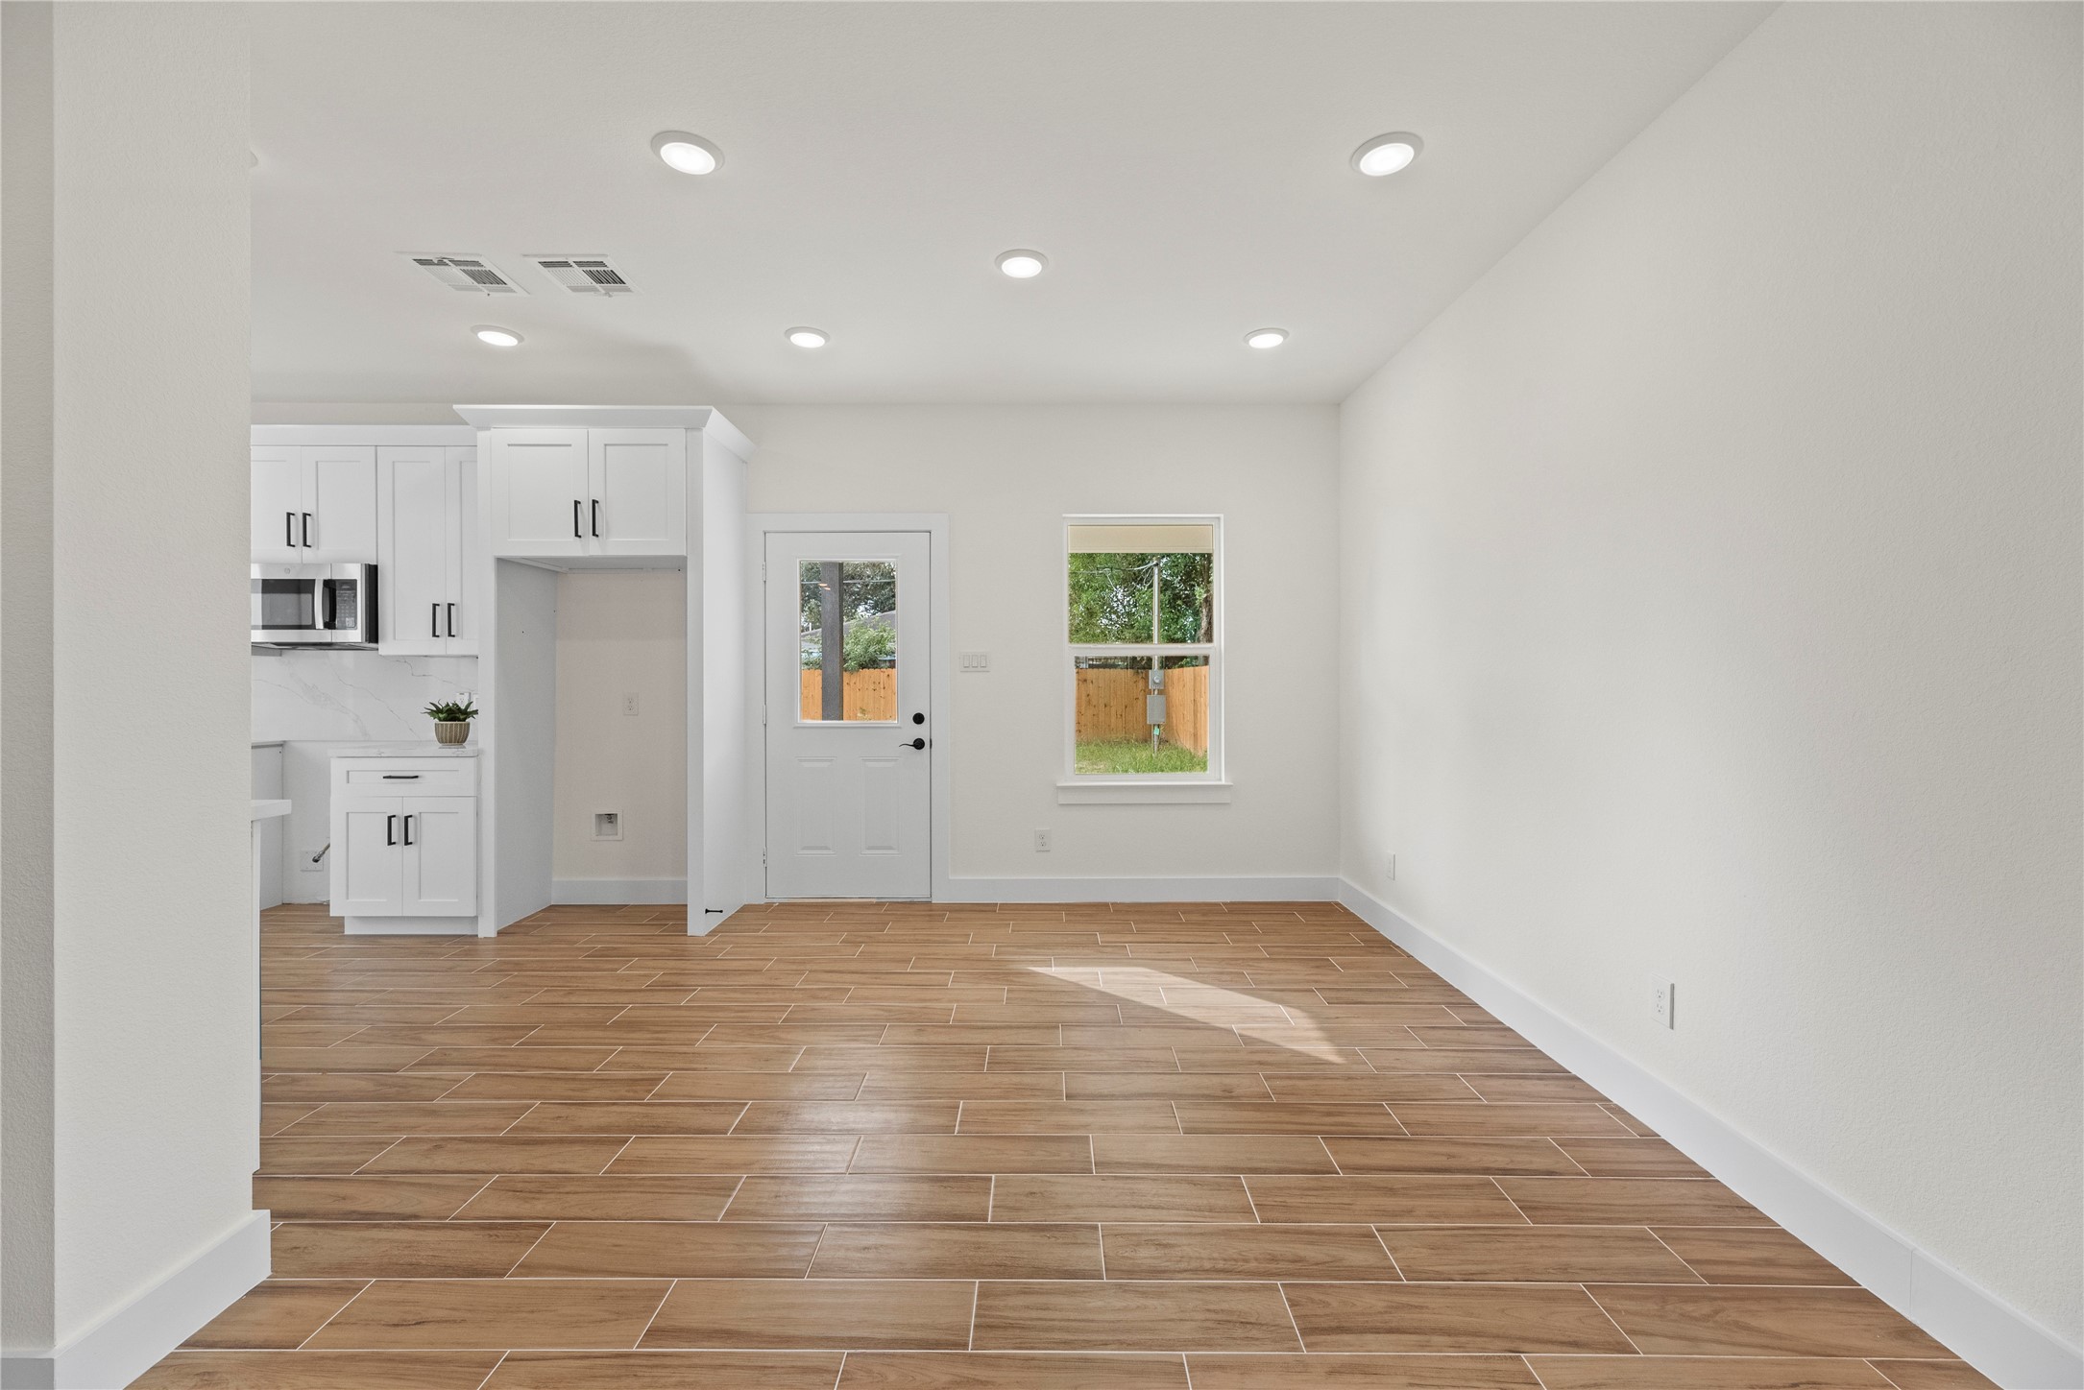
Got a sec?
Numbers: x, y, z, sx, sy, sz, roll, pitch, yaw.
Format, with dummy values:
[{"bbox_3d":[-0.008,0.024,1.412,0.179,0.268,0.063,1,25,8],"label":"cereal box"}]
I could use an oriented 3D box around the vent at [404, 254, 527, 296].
[{"bbox_3d":[-2.163,-1.564,3.046,0.307,0.022,0.312,0,1,0],"label":"vent"}]

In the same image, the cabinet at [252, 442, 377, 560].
[{"bbox_3d":[-3.756,-0.964,4.277,0.767,0.602,0.327,0,1,0],"label":"cabinet"}]

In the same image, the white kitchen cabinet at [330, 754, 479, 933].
[{"bbox_3d":[-3.030,0.722,4.155,0.690,0.870,0.620,0,0,0],"label":"white kitchen cabinet"}]

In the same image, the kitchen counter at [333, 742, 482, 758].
[{"bbox_3d":[-3.047,0.272,4.154,0.695,0.038,0.624,0,1,0],"label":"kitchen counter"}]

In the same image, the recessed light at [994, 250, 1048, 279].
[{"bbox_3d":[-0.073,-1.569,2.973,0.194,0.025,0.194,0,1,0],"label":"recessed light"}]

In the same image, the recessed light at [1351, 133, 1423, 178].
[{"bbox_3d":[1.012,-1.573,2.370,0.197,0.025,0.197,0,0,0],"label":"recessed light"}]

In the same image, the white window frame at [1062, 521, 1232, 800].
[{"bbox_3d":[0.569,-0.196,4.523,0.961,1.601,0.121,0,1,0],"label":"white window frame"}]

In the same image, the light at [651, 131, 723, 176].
[{"bbox_3d":[-1.037,-1.573,2.370,0.197,0.025,0.197,0,0,0],"label":"light"}]

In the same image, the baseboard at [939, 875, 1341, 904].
[{"bbox_3d":[0.560,1.078,4.467,2.170,0.143,0.016,0,0,0],"label":"baseboard"}]

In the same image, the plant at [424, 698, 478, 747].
[{"bbox_3d":[-2.900,0.141,3.990,0.240,0.235,0.235,0,0,0],"label":"plant"}]

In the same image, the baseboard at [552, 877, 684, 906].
[{"bbox_3d":[-2.190,1.085,4.457,0.990,0.143,0.016,0,0,0],"label":"baseboard"}]

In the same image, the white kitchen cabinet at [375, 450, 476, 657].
[{"bbox_3d":[-3.041,-0.734,4.285,0.654,1.066,0.327,0,1,0],"label":"white kitchen cabinet"}]

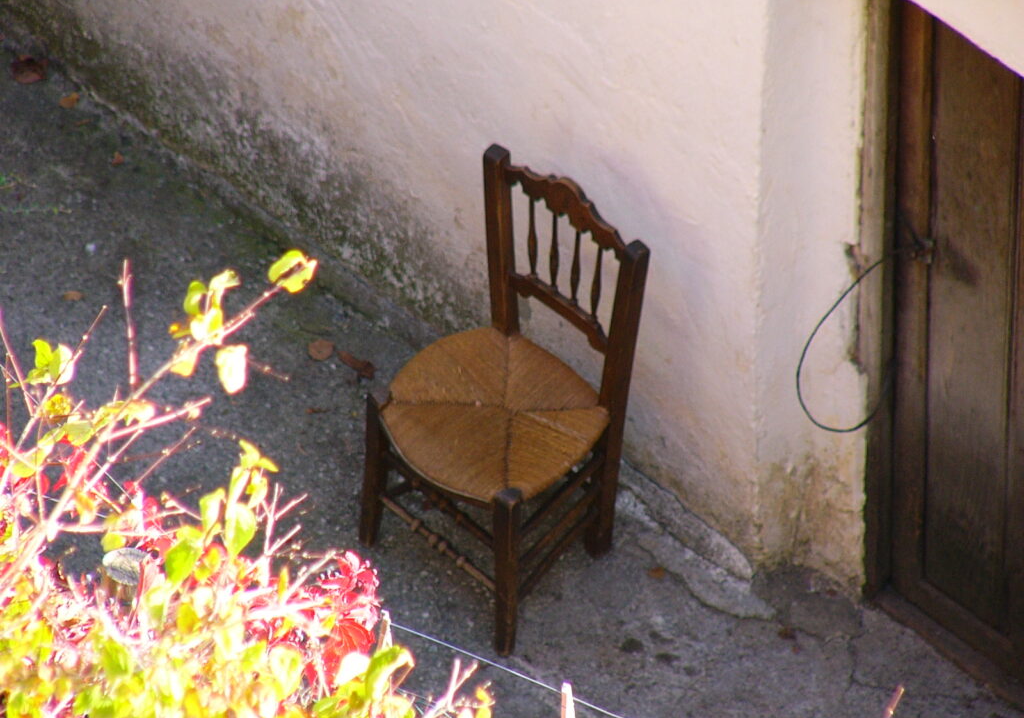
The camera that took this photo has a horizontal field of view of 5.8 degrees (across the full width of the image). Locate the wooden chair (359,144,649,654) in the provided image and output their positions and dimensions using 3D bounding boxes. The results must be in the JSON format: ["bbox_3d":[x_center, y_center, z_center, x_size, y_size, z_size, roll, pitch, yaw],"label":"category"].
[{"bbox_3d":[-0.030,0.083,19.972,0.399,0.884,0.432,-34,54,-30],"label":"wooden chair"}]

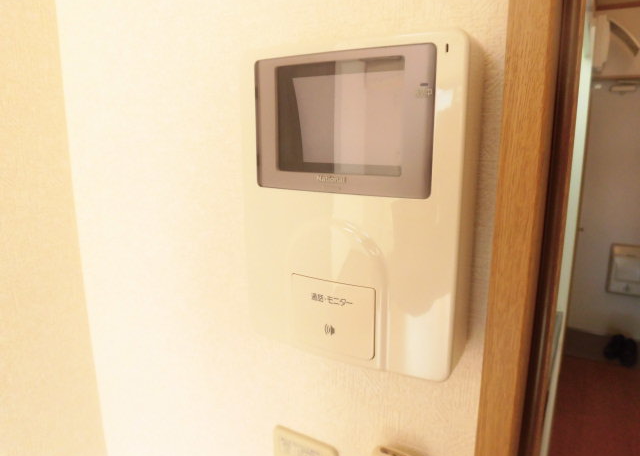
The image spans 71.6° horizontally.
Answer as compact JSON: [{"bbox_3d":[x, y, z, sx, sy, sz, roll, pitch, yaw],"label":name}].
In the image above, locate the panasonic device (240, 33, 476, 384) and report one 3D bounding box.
[{"bbox_3d":[0.026,-0.015,0.303,0.146,0.202,0.056,6,13,27],"label":"panasonic device"}]

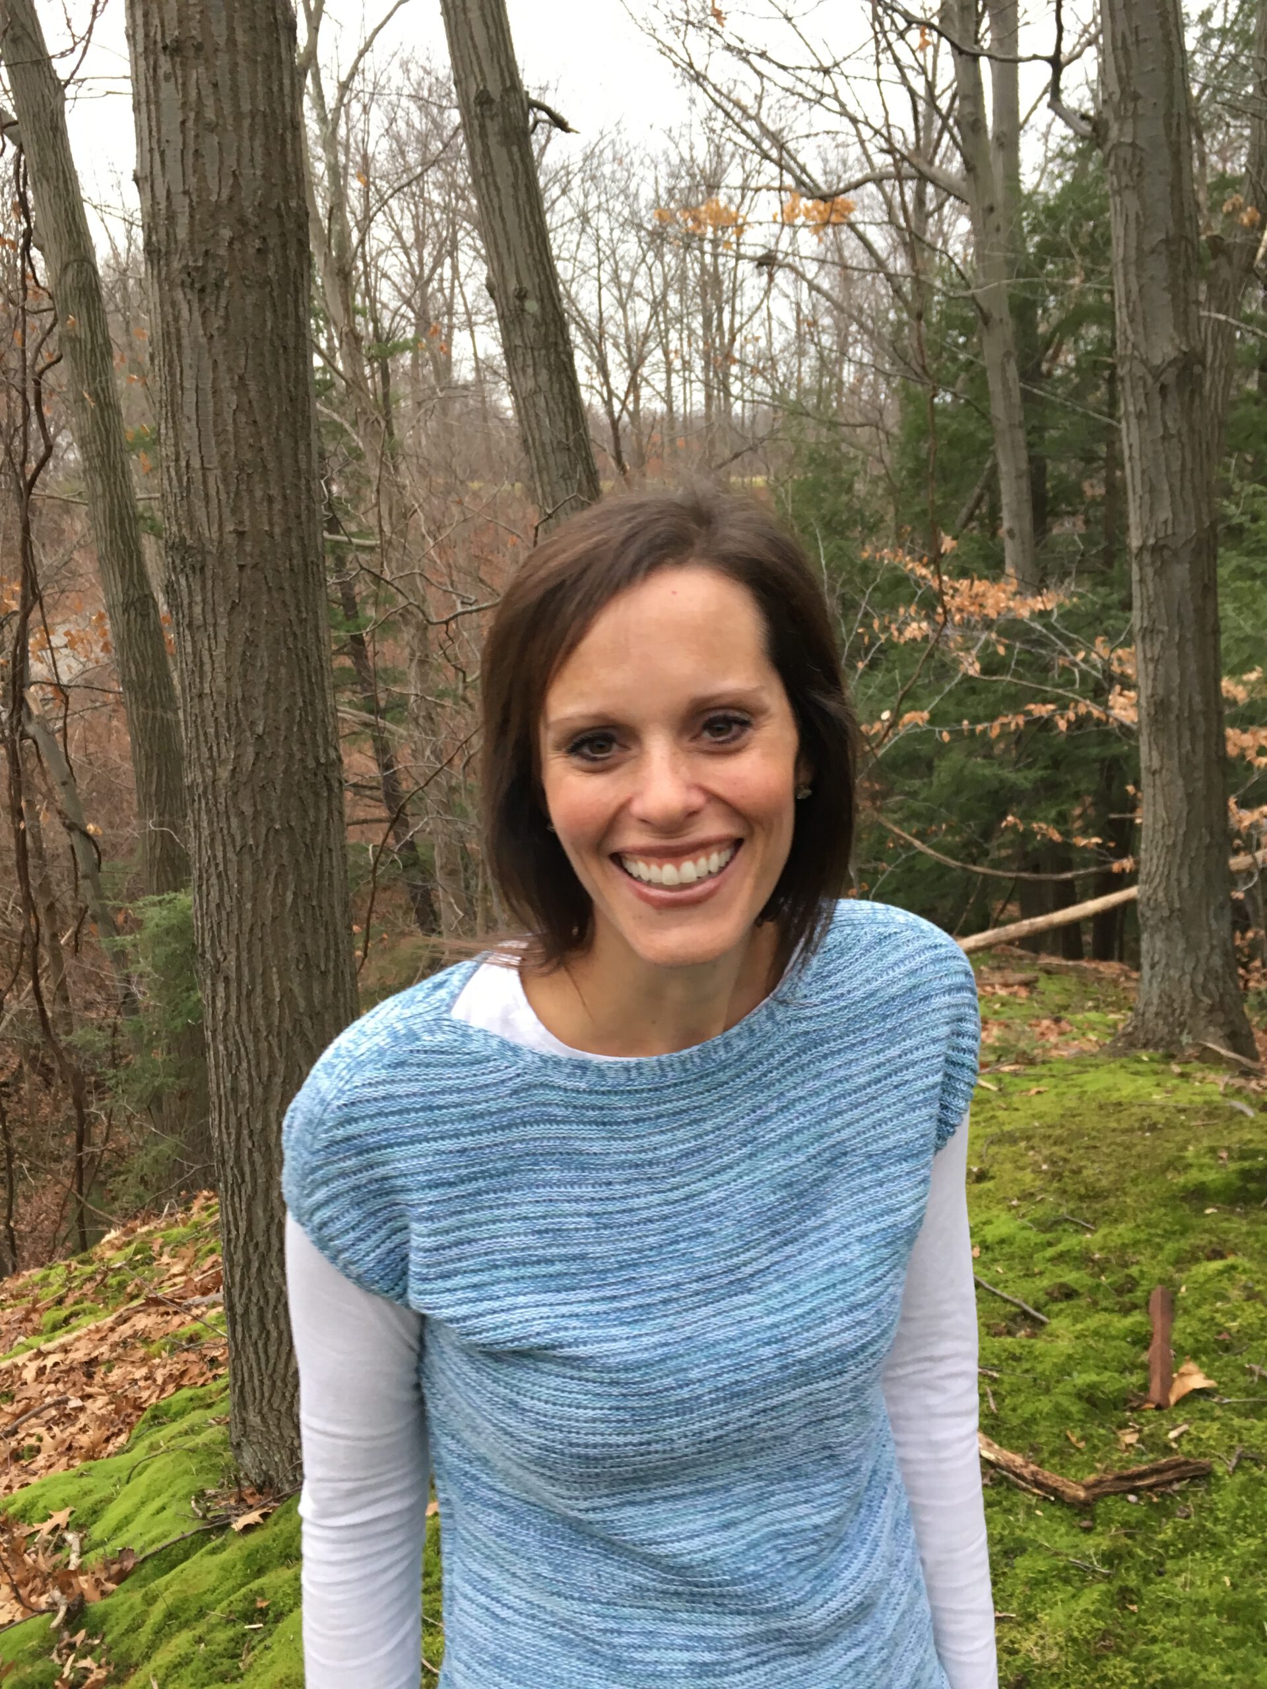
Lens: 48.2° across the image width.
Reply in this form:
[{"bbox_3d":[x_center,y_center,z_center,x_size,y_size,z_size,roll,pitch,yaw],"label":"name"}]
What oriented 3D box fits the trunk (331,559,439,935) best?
[{"bbox_3d":[-1.923,-0.774,11.000,0.150,2.961,0.150,-14,0,0],"label":"trunk"}]

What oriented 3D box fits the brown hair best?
[{"bbox_3d":[0.021,-0.064,0.840,0.212,0.275,0.200,-5,7,2],"label":"brown hair"}]

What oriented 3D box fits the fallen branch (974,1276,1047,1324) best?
[{"bbox_3d":[0.823,0.991,3.141,0.020,0.020,0.290,-6,11,-24],"label":"fallen branch"}]

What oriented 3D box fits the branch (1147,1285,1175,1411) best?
[{"bbox_3d":[1.084,1.014,2.903,0.050,0.035,0.430,3,11,20],"label":"branch"}]

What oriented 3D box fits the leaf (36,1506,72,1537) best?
[{"bbox_3d":[-1.134,1.316,2.771,0.050,0.025,0.075,6,13,37],"label":"leaf"}]

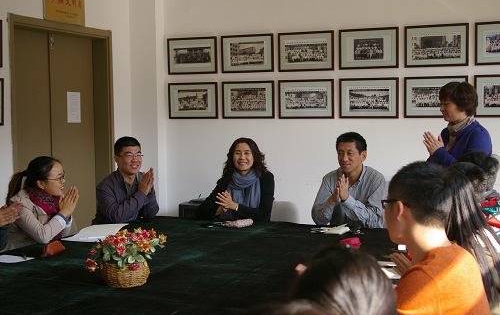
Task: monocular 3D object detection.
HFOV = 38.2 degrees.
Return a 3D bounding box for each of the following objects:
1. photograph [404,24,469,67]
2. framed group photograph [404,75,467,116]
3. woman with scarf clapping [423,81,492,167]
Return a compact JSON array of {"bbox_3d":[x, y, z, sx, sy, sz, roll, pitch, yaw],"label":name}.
[{"bbox_3d":[1.626,-0.975,6.300,0.541,0.360,0.025,1,5,21],"label":"photograph"},{"bbox_3d":[1.623,-0.523,6.307,0.543,0.359,0.025,1,5,22],"label":"framed group photograph"},{"bbox_3d":[1.262,0.337,4.391,0.430,1.590,0.470,-3,5,-23],"label":"woman with scarf clapping"}]

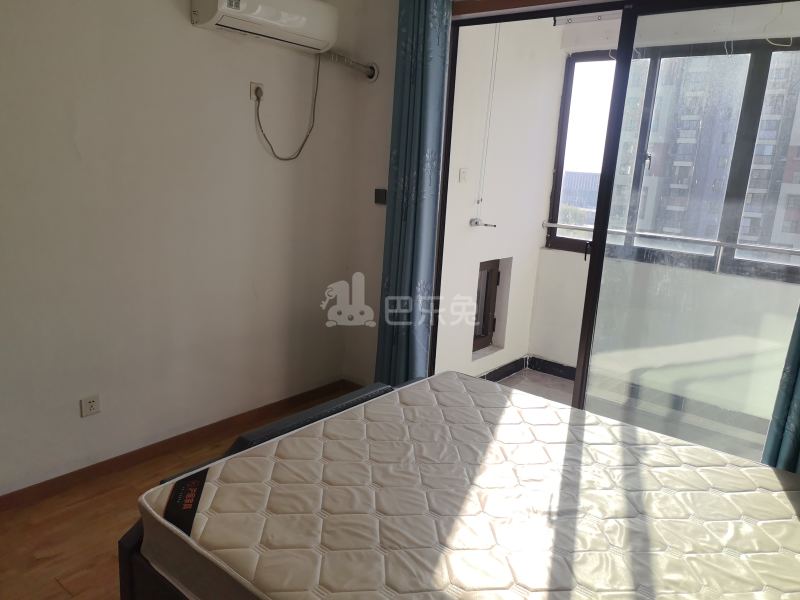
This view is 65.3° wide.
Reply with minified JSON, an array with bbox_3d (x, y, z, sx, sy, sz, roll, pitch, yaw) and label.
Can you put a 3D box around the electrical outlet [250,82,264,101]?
[{"bbox_3d":[-0.728,-1.060,3.172,0.012,0.086,0.086,12,15,37],"label":"electrical outlet"}]

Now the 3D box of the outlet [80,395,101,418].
[{"bbox_3d":[-1.373,0.467,2.766,0.012,0.086,0.086,12,15,37],"label":"outlet"}]

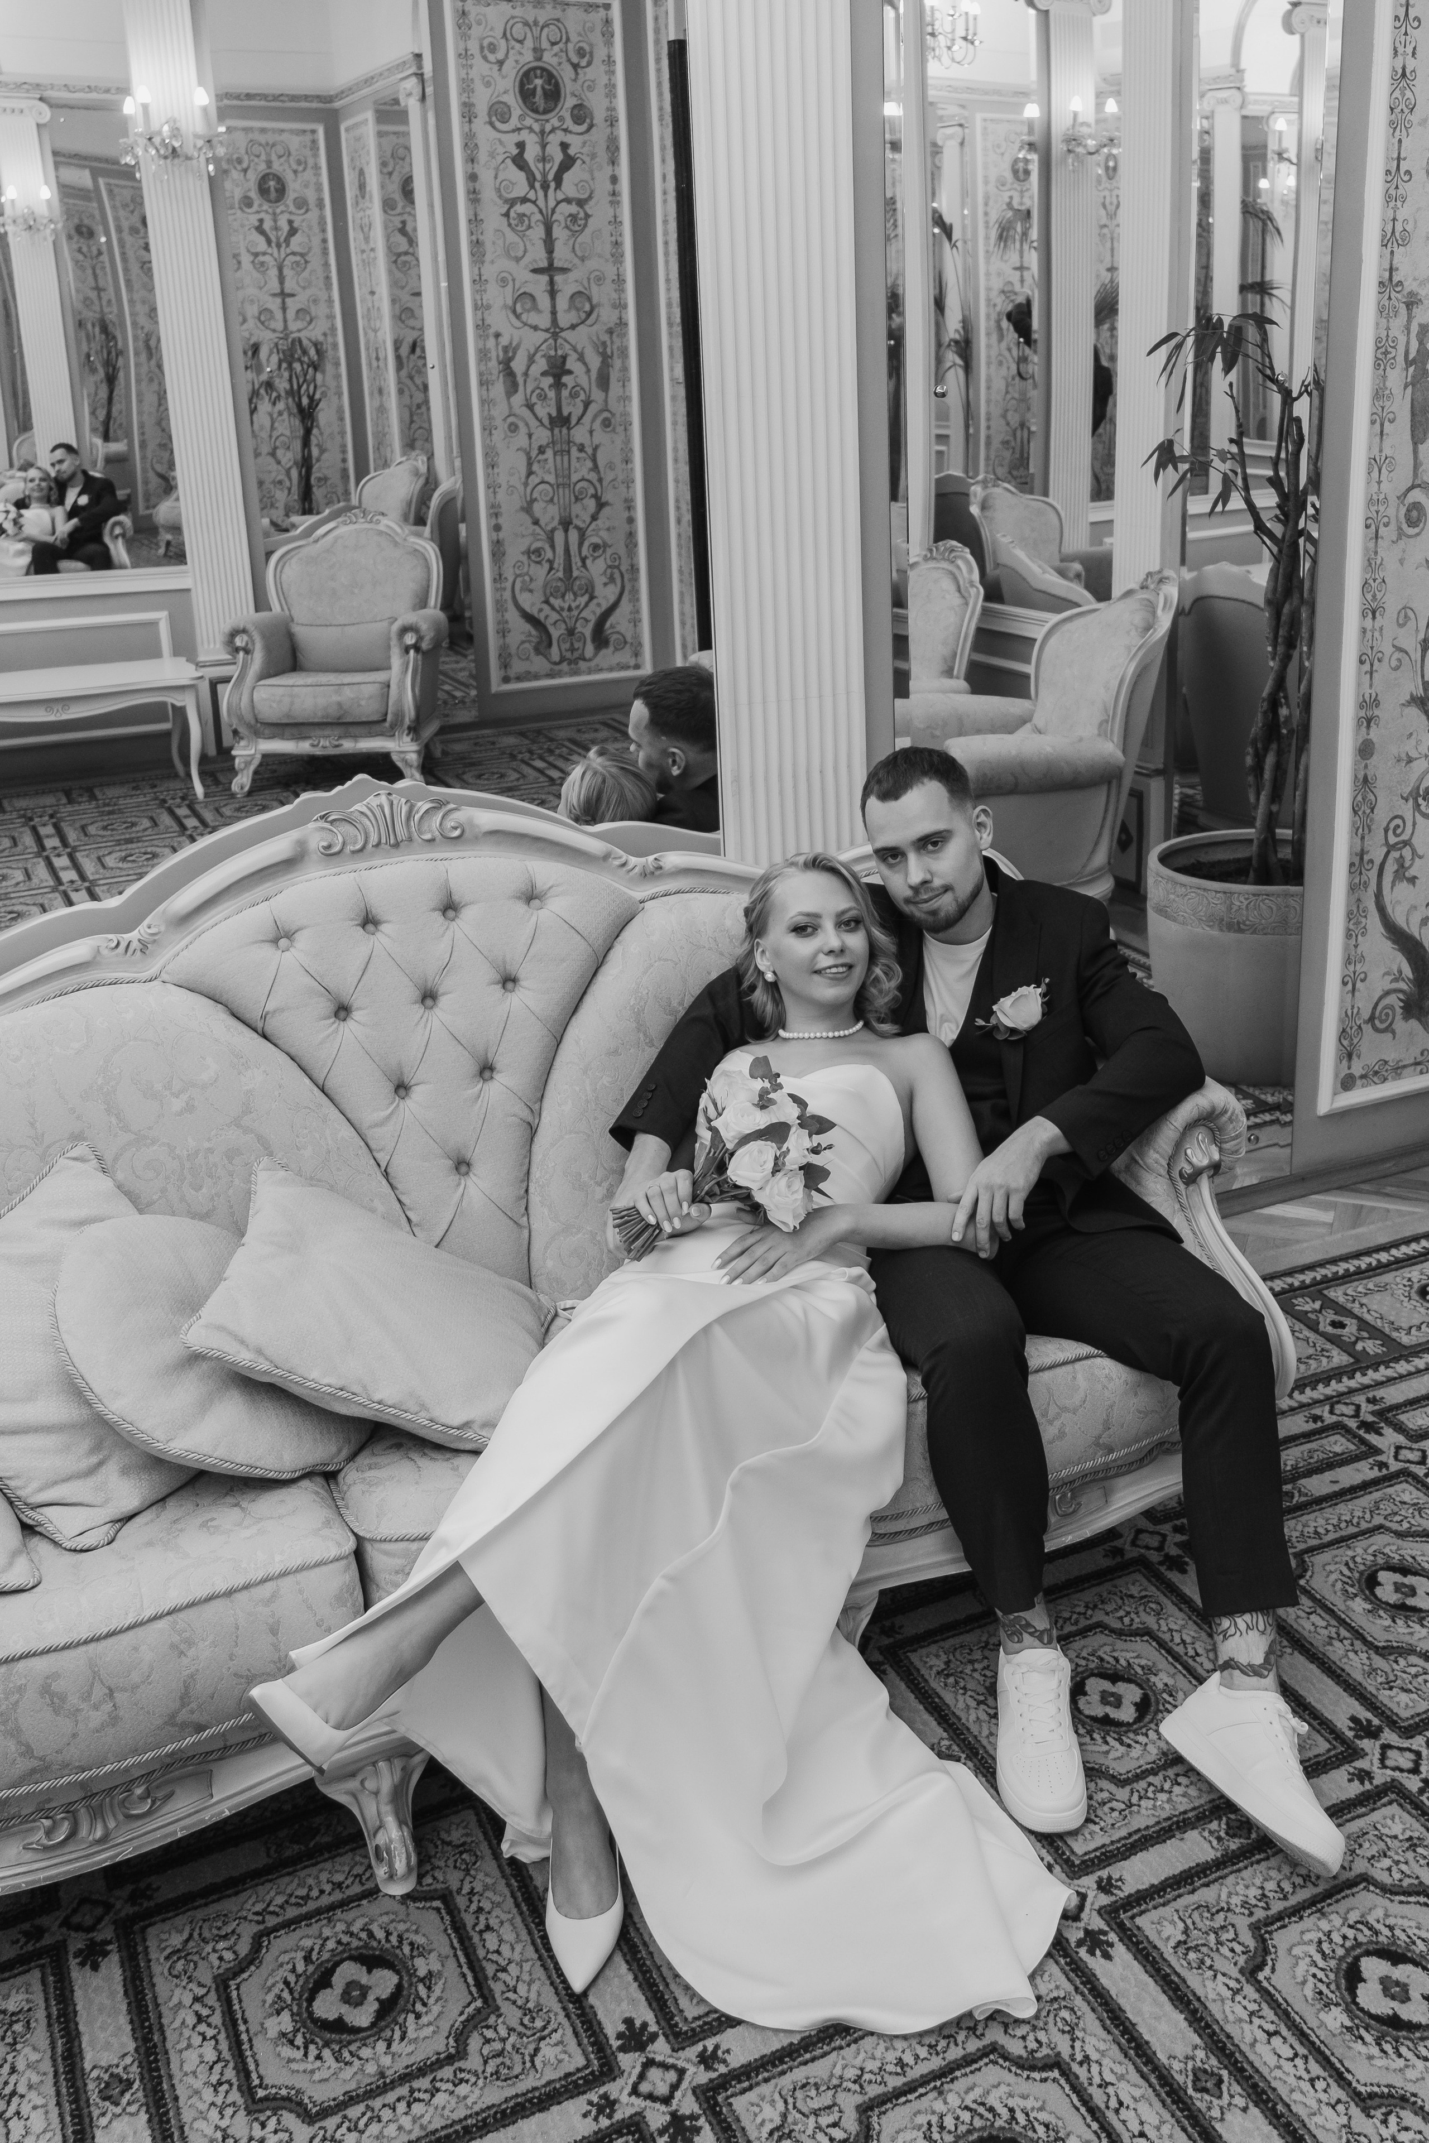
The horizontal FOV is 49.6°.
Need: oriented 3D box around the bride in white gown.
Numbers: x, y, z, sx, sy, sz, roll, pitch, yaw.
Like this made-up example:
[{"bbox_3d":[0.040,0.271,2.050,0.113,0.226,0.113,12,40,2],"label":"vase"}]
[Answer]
[{"bbox_3d":[0.030,0.370,1.920,0.900,1.110,0.960,5,22,15],"label":"bride in white gown"}]

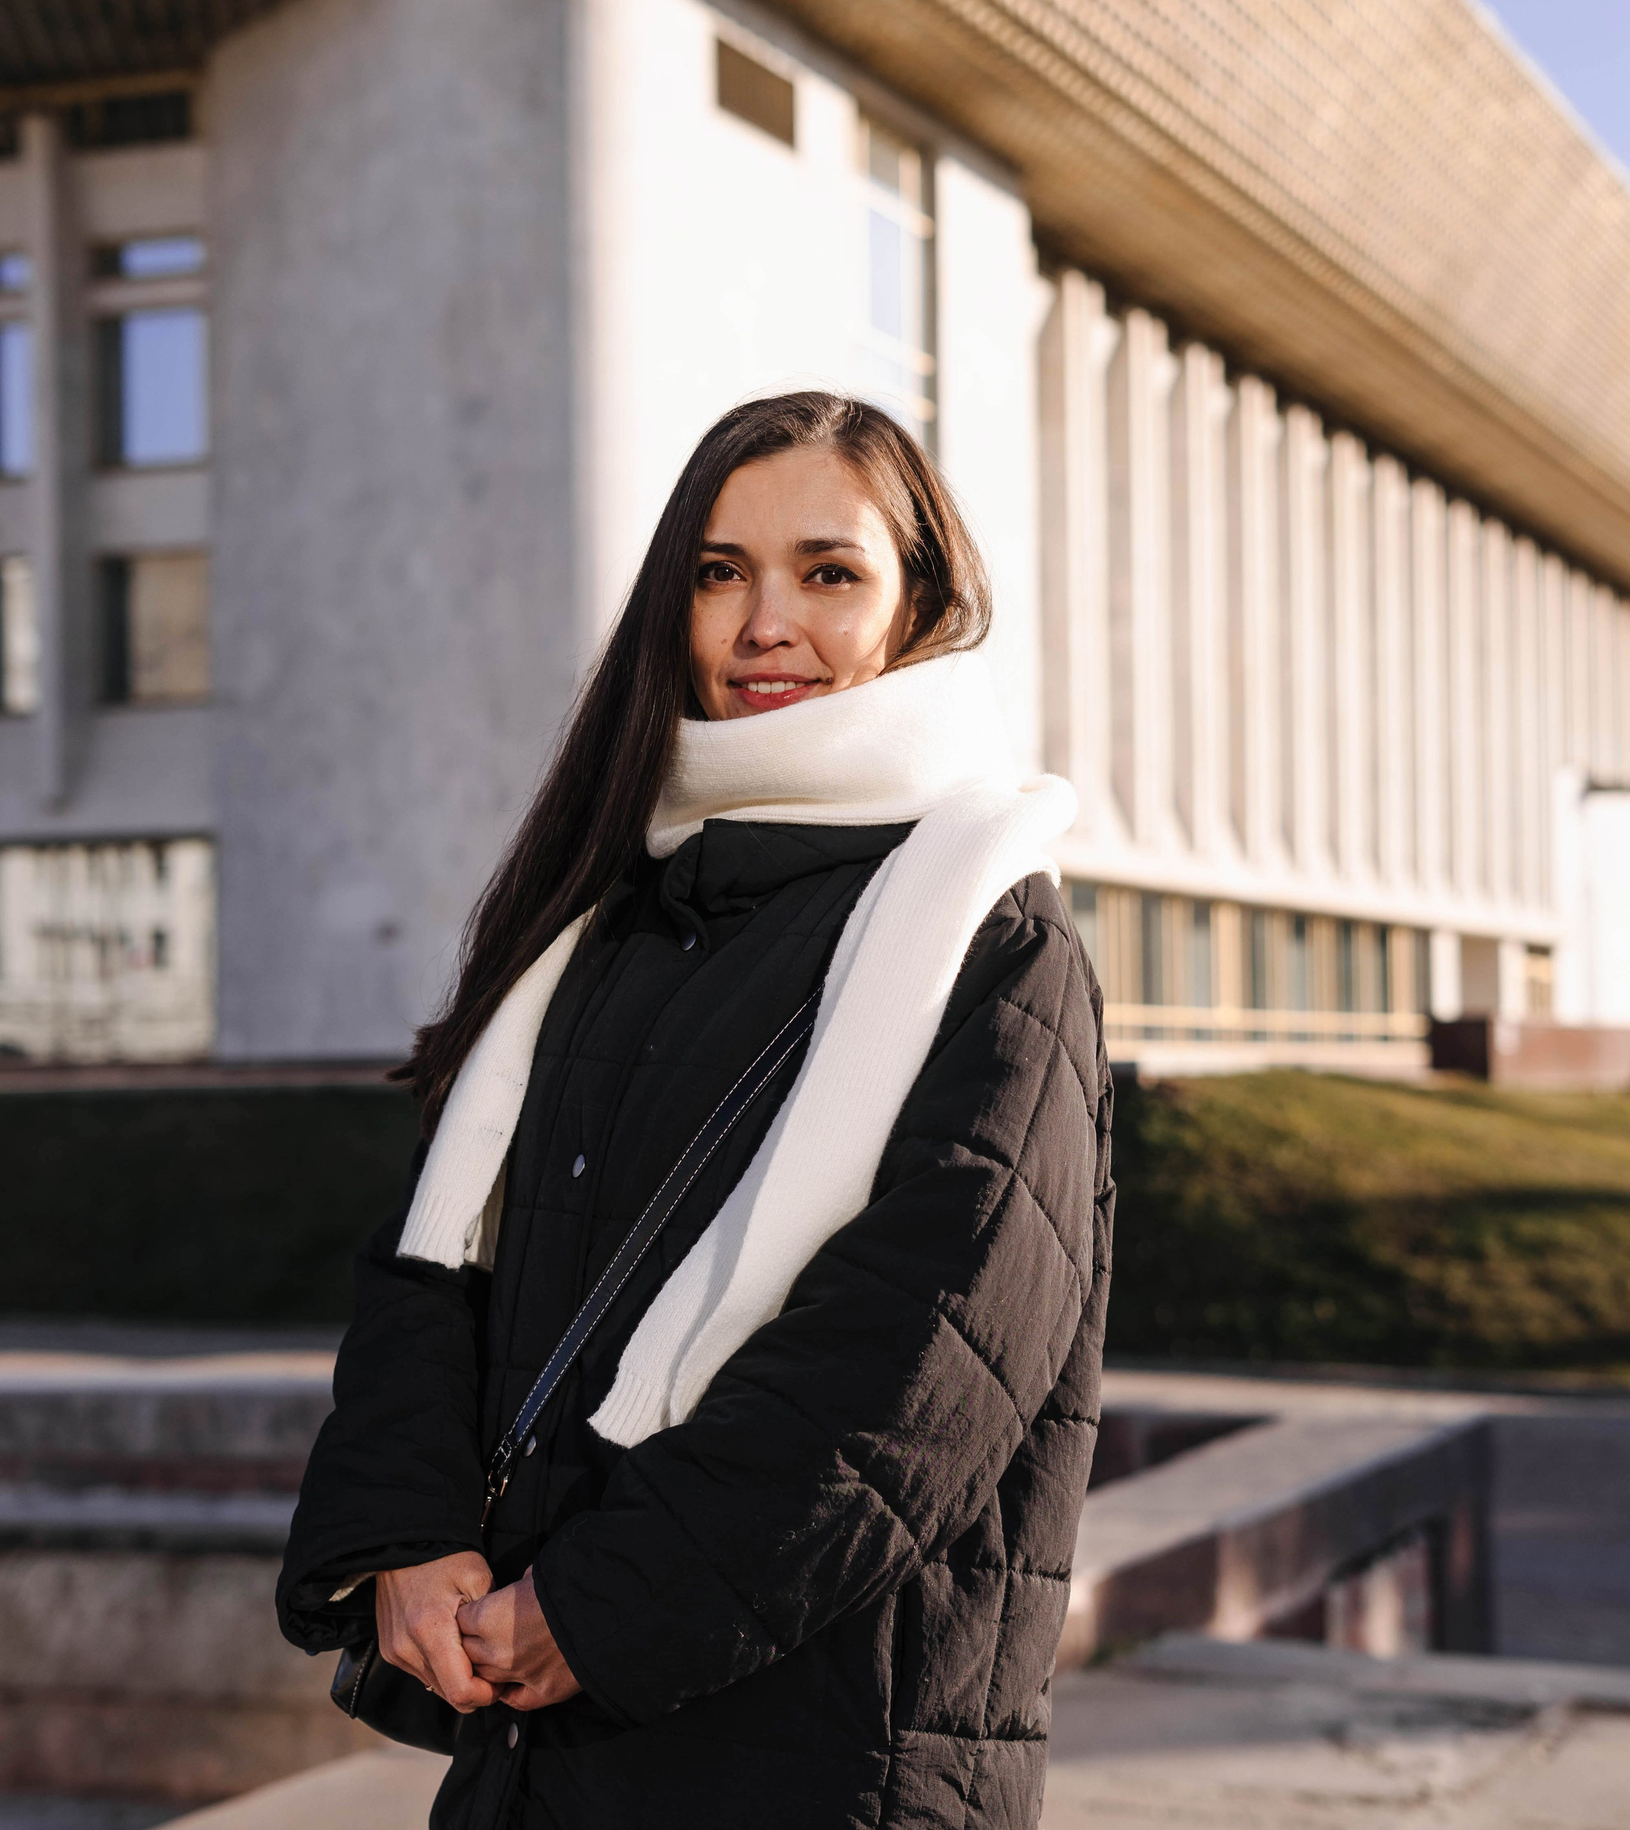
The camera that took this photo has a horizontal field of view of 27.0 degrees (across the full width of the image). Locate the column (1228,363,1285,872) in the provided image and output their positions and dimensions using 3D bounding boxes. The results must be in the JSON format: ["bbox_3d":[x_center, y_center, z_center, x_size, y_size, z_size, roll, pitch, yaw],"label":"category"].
[{"bbox_3d":[8.929,-5.876,68.828,0.650,9.871,1.100,-2,-3,25],"label":"column"}]

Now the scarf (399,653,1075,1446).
[{"bbox_3d":[-0.043,0.083,2.060,0.350,0.455,0.290,-2,-3,29],"label":"scarf"}]

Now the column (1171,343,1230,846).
[{"bbox_3d":[7.468,-6.049,65.688,0.650,9.928,1.100,-2,-3,25],"label":"column"}]

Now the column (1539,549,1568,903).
[{"bbox_3d":[20.296,-5.176,93.306,0.650,9.615,1.100,-2,-3,25],"label":"column"}]

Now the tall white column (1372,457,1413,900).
[{"bbox_3d":[13.297,-5.564,78.230,0.650,9.883,1.100,-2,-3,25],"label":"tall white column"}]

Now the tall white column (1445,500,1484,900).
[{"bbox_3d":[16.140,-5.315,84.349,0.650,9.864,1.100,-2,-3,25],"label":"tall white column"}]

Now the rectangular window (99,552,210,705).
[{"bbox_3d":[-9.082,-3.911,46.620,1.625,1.968,0.300,-2,-3,25],"label":"rectangular window"}]

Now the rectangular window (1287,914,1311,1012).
[{"bbox_3d":[10.263,1.019,71.928,0.150,2.030,1.185,-2,-3,25],"label":"rectangular window"}]

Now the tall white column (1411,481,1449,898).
[{"bbox_3d":[14.739,-5.374,81.328,0.650,9.916,1.100,-2,-3,25],"label":"tall white column"}]

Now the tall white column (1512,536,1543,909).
[{"bbox_3d":[18.999,-5.120,90.503,0.650,9.832,1.100,-2,-3,25],"label":"tall white column"}]

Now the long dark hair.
[{"bbox_3d":[-0.065,-0.081,2.080,0.320,0.435,0.270,-1,-3,12],"label":"long dark hair"}]

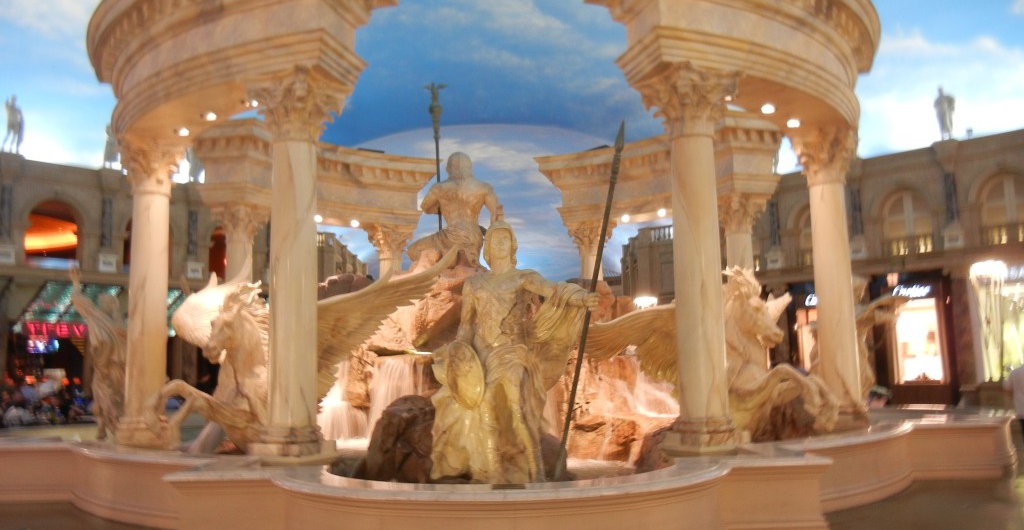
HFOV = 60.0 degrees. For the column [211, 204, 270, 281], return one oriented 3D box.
[{"bbox_3d":[-5.304,0.932,17.196,0.825,4.275,0.825,-4,-8,23],"label":"column"}]

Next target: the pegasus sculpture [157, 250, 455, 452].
[{"bbox_3d":[-3.055,1.171,11.584,3.600,2.400,3.150,-8,-10,43],"label":"pegasus sculpture"}]

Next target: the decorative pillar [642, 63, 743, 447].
[{"bbox_3d":[2.133,-0.118,10.213,0.825,4.275,0.825,2,-8,-26],"label":"decorative pillar"}]

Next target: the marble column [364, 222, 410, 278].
[{"bbox_3d":[-2.731,1.224,19.893,0.825,4.275,0.825,2,-8,-26],"label":"marble column"}]

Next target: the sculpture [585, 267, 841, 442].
[{"bbox_3d":[2.724,1.191,11.787,3.150,2.175,3.300,-8,-10,43],"label":"sculpture"}]

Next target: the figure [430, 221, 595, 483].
[{"bbox_3d":[0.003,0.717,7.923,1.395,2.285,1.275,-1,-7,-2],"label":"figure"}]

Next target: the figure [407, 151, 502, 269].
[{"bbox_3d":[-0.996,-0.851,15.386,1.620,2.288,1.500,1,-8,-17],"label":"figure"}]

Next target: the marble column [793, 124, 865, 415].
[{"bbox_3d":[4.707,0.174,12.909,0.825,4.275,0.825,-4,-8,23],"label":"marble column"}]

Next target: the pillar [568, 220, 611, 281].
[{"bbox_3d":[1.875,1.145,20.024,0.825,4.275,0.825,-4,-8,23],"label":"pillar"}]

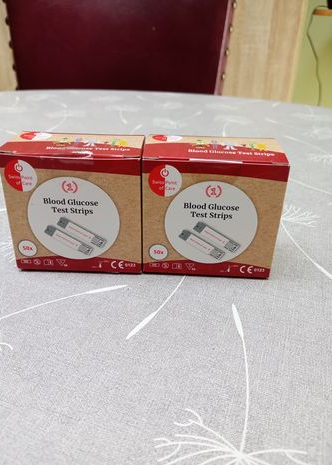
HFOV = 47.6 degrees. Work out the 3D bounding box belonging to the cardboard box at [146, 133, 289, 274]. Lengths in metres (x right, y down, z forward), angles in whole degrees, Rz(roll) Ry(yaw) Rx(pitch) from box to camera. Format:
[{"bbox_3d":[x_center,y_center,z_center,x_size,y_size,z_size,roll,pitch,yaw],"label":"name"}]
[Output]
[{"bbox_3d":[0.023,-0.014,0.206,0.068,0.066,0.038,3,31,1],"label":"cardboard box"}]

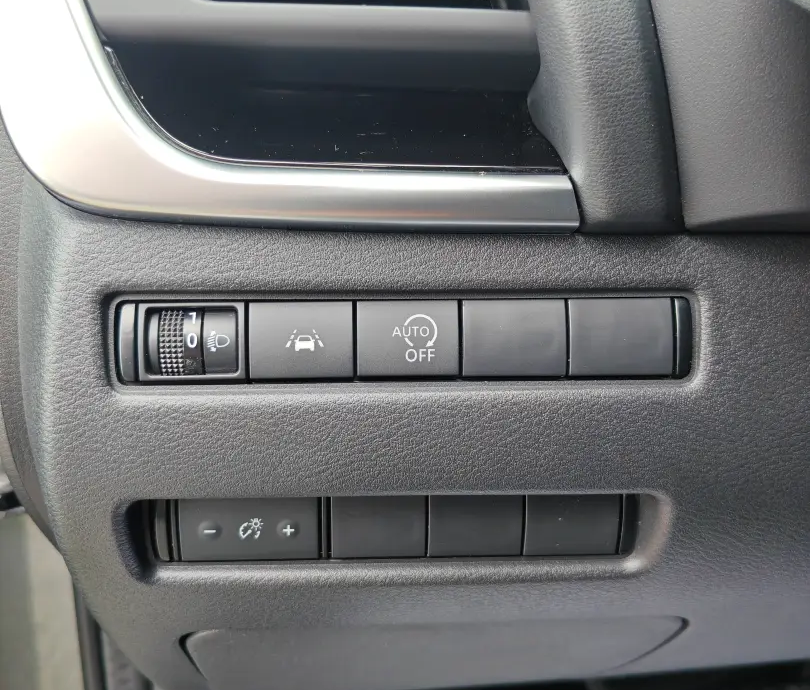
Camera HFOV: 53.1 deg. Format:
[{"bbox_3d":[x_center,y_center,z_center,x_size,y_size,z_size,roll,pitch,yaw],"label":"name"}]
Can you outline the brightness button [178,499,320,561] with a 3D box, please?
[{"bbox_3d":[-0.044,0.051,0.236,0.039,0.020,0.009,-1,13,0],"label":"brightness button"}]

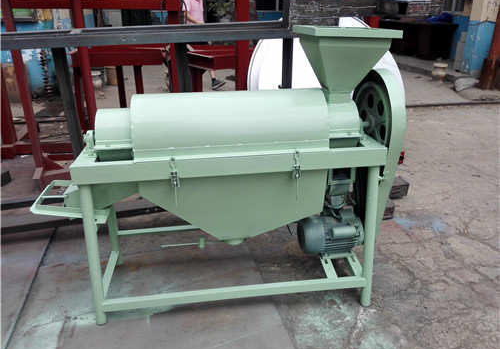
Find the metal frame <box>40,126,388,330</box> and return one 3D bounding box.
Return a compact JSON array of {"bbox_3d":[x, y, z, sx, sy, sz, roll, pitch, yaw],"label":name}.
[{"bbox_3d":[-0.189,0.222,2.008,1.508,0.786,0.520,-4,20,-8],"label":"metal frame"}]

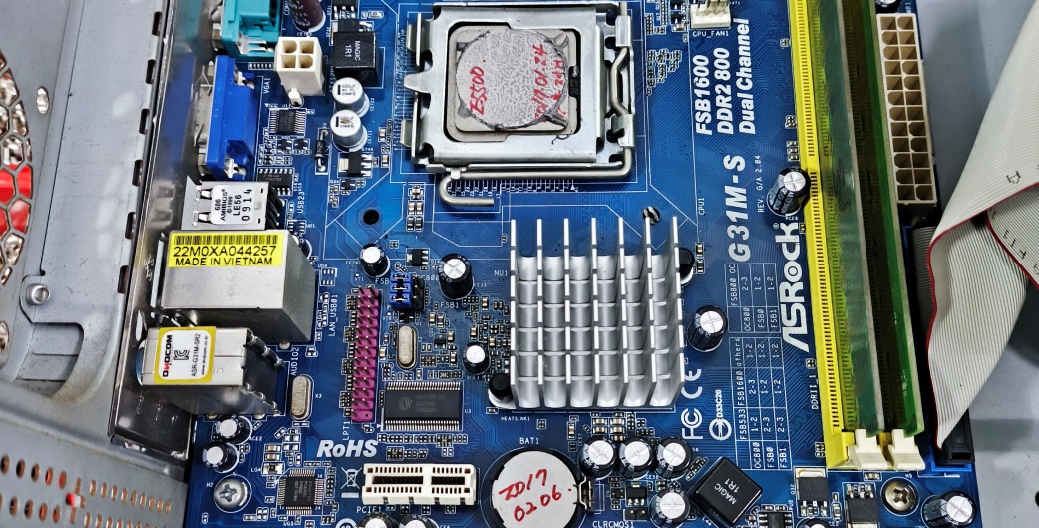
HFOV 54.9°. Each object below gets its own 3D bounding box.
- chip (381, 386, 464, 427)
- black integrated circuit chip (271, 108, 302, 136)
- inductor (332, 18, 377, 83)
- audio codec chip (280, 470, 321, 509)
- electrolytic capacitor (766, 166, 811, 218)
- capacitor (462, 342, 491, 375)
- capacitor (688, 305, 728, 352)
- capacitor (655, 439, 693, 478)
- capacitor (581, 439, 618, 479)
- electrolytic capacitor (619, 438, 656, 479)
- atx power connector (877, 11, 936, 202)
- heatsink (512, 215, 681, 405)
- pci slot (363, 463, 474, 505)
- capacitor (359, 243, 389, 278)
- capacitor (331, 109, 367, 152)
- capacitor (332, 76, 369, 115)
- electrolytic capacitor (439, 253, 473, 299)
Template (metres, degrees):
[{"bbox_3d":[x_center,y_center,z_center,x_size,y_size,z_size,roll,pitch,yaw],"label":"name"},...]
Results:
[{"bbox_3d":[-0.023,0.034,0.239,0.018,0.002,0.010,0,72,1],"label":"chip"},{"bbox_3d":[-0.061,-0.037,0.263,0.008,0.002,0.007,0,72,1],"label":"black integrated circuit chip"},{"bbox_3d":[-0.043,-0.055,0.267,0.011,0.008,0.010,0,72,1],"label":"inductor"},{"bbox_3d":[-0.051,0.053,0.233,0.009,0.002,0.009,0,72,1],"label":"audio codec chip"},{"bbox_3d":[0.067,-0.018,0.247,0.008,0.012,0.008,0,72,3],"label":"electrolytic capacitor"},{"bbox_3d":[-0.010,0.023,0.240,0.006,0.007,0.006,0,72,1],"label":"capacitor"},{"bbox_3d":[0.045,0.016,0.241,0.008,0.013,0.008,0,73,1],"label":"capacitor"},{"bbox_3d":[0.035,0.045,0.232,0.008,0.011,0.008,0,72,1],"label":"capacitor"},{"bbox_3d":[0.018,0.044,0.230,0.008,0.012,0.008,0,72,1],"label":"capacitor"},{"bbox_3d":[0.027,0.045,0.233,0.008,0.012,0.008,0,73,1],"label":"electrolytic capacitor"},{"bbox_3d":[0.096,-0.037,0.254,0.010,0.013,0.052,0,72,1],"label":"atx power connector"},{"bbox_3d":[0.017,0.012,0.231,0.038,0.025,0.038,0,72,1],"label":"heatsink"},{"bbox_3d":[-0.023,0.050,0.229,0.025,0.011,0.008,0,72,1],"label":"pci slot"},{"bbox_3d":[-0.036,-0.001,0.247,0.006,0.008,0.006,0,72,1],"label":"capacitor"},{"bbox_3d":[-0.045,-0.035,0.261,0.008,0.008,0.008,0,73,1],"label":"capacitor"},{"bbox_3d":[-0.045,-0.044,0.263,0.008,0.007,0.008,0,72,1],"label":"capacitor"},{"bbox_3d":[-0.016,0.003,0.246,0.008,0.013,0.008,0,73,1],"label":"electrolytic capacitor"}]

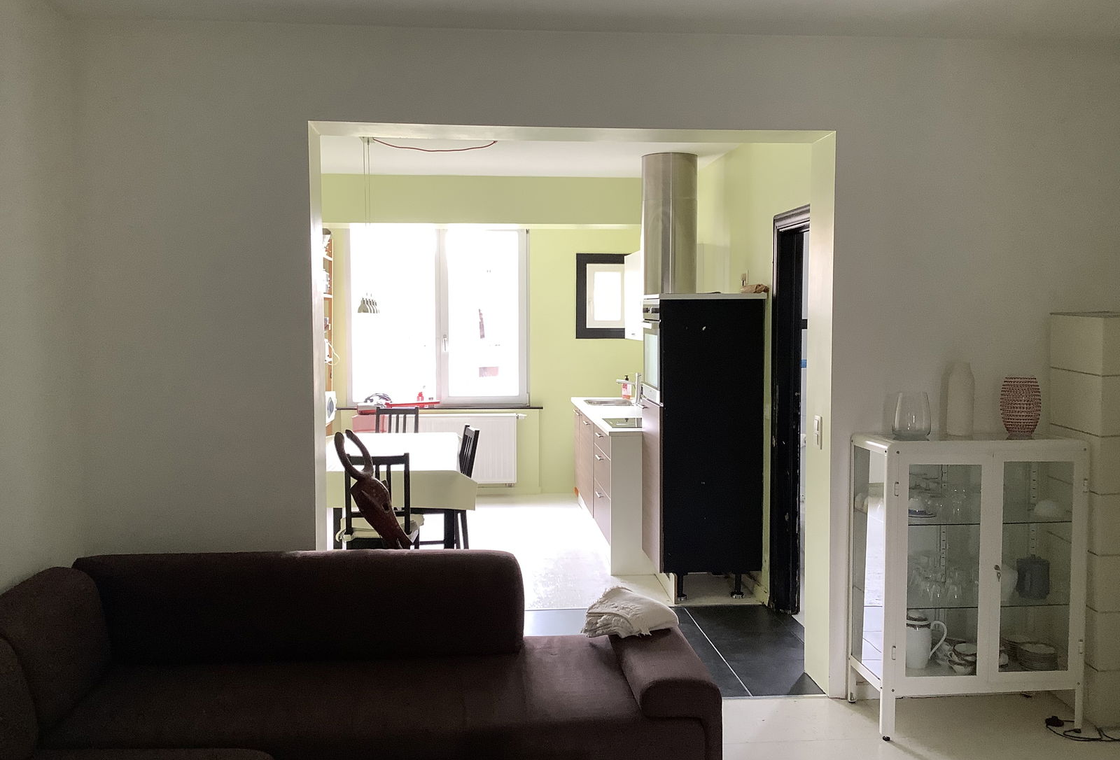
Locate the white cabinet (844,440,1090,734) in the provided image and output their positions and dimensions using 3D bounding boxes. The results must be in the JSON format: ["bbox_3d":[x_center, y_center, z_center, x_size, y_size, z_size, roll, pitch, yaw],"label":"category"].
[{"bbox_3d":[1.611,0.791,4.007,0.800,1.135,0.395,0,3,-4],"label":"white cabinet"}]

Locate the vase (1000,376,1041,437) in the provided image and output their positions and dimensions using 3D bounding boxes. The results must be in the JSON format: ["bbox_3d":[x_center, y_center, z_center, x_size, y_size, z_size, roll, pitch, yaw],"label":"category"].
[{"bbox_3d":[1.846,0.103,4.012,0.149,0.234,0.149,0,3,-4],"label":"vase"}]

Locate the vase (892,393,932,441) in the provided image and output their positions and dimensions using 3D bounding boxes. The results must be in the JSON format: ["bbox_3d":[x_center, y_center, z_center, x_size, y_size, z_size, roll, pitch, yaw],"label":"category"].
[{"bbox_3d":[1.403,0.138,3.995,0.145,0.172,0.145,0,3,-4],"label":"vase"}]

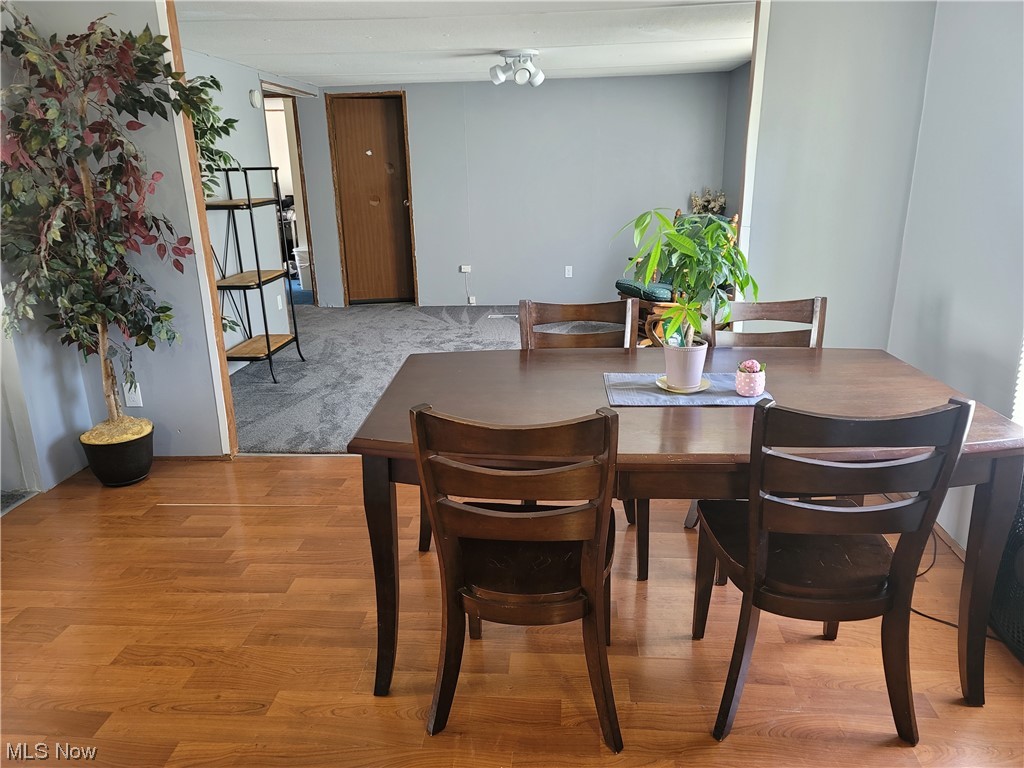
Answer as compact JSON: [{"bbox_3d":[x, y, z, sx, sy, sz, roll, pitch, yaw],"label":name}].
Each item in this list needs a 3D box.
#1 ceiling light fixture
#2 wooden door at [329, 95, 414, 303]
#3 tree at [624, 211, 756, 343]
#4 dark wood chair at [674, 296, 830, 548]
[{"bbox_3d":[0.042,-2.186,5.153,0.380,0.250,0.360,0,18,3],"label":"ceiling light fixture"},{"bbox_3d":[-1.338,-1.741,7.146,0.700,1.980,0.070,0,18,3],"label":"wooden door"},{"bbox_3d":[0.524,-0.319,2.199,0.420,0.398,0.380,0,18,3],"label":"tree"},{"bbox_3d":[0.952,0.193,2.739,0.500,0.942,0.530,0,18,3],"label":"dark wood chair"}]

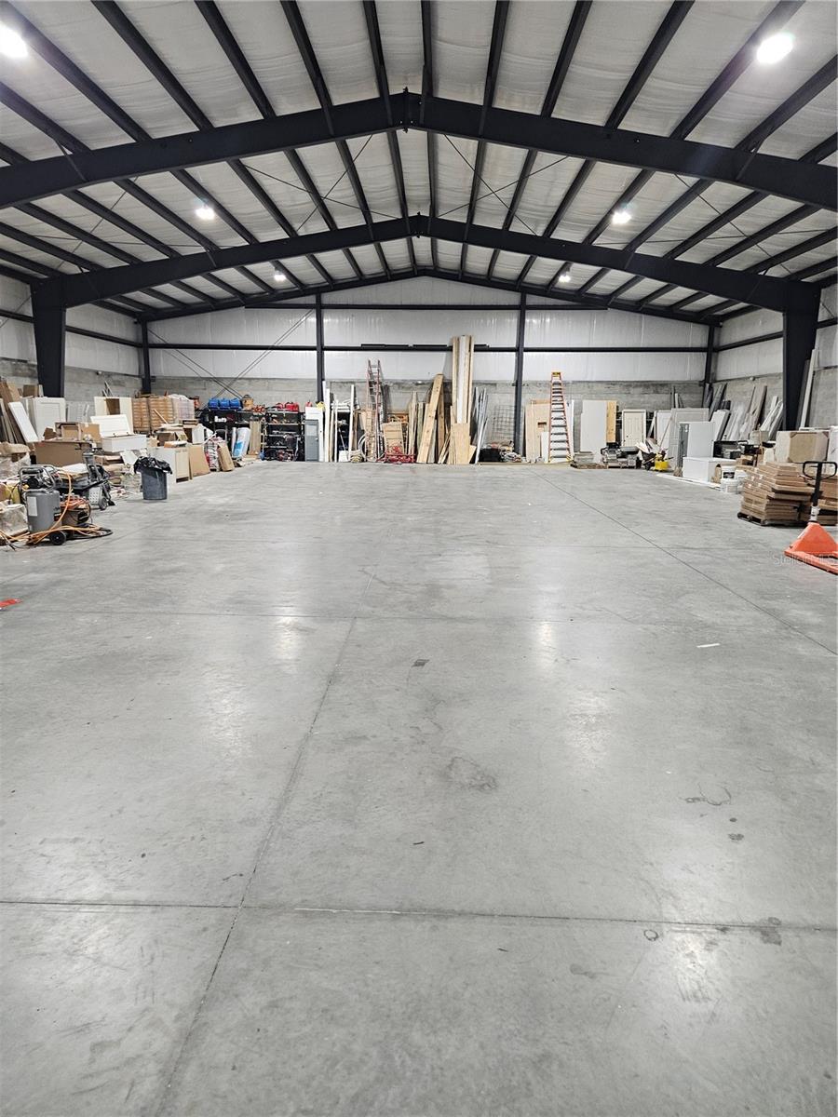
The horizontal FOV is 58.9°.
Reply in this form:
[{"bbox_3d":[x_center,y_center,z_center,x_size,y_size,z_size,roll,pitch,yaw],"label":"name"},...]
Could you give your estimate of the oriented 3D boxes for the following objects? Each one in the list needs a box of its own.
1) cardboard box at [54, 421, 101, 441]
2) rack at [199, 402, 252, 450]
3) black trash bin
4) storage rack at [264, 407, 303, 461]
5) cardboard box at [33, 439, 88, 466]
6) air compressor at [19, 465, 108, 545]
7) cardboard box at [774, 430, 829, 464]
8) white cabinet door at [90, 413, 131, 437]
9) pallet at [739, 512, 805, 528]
[{"bbox_3d":[-7.965,-2.959,17.375,0.950,0.480,0.550,-1,11,-6],"label":"cardboard box"},{"bbox_3d":[-7.634,-4.858,29.291,2.000,1.950,0.600,1,11,1],"label":"rack"},{"bbox_3d":[-5.816,-1.779,16.313,0.680,0.900,0.680,1,11,1],"label":"black trash bin"},{"bbox_3d":[-5.319,-4.842,29.382,1.500,1.950,0.550,1,11,1],"label":"storage rack"},{"bbox_3d":[-7.584,-2.300,16.109,1.120,0.600,0.600,-2,11,-12],"label":"cardboard box"},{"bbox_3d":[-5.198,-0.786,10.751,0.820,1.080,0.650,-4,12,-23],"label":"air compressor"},{"bbox_3d":[7.576,-2.188,14.678,0.800,0.600,0.570,1,11,1],"label":"cardboard box"},{"bbox_3d":[-7.913,-3.421,19.128,0.920,0.560,0.400,1,11,1],"label":"white cabinet door"},{"bbox_3d":[6.592,-0.741,13.634,1.020,0.130,1.080,1,11,1],"label":"pallet"}]

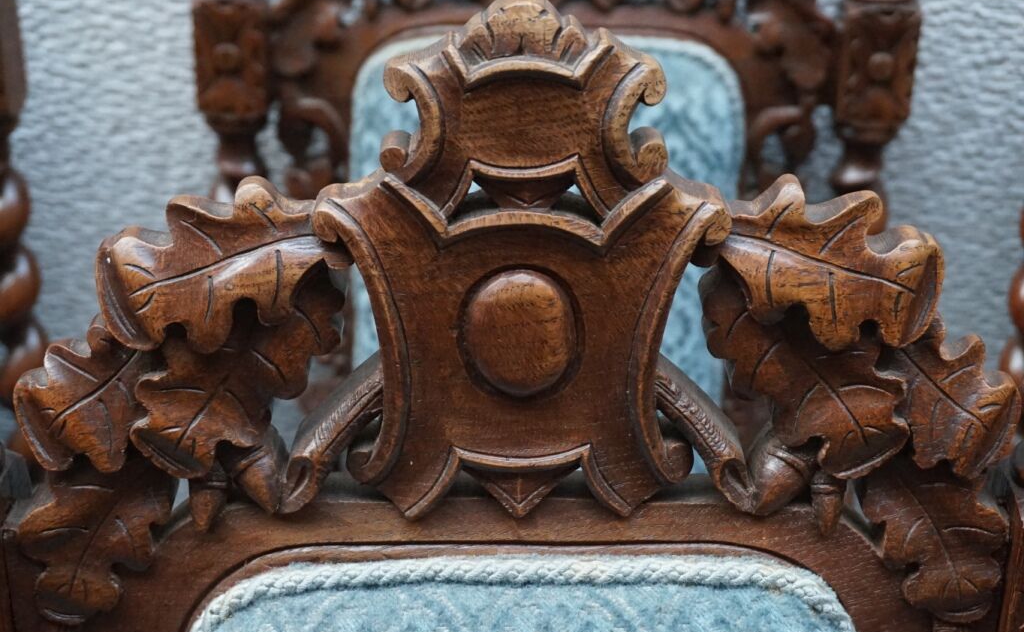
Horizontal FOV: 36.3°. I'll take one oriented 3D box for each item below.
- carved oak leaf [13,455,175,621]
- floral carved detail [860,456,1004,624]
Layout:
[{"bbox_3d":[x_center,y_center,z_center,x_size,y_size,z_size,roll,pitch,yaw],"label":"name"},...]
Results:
[{"bbox_3d":[-0.195,0.105,0.736,0.068,0.079,0.032,0,20,0],"label":"carved oak leaf"},{"bbox_3d":[0.198,0.105,0.736,0.061,0.075,0.032,0,20,0],"label":"floral carved detail"}]

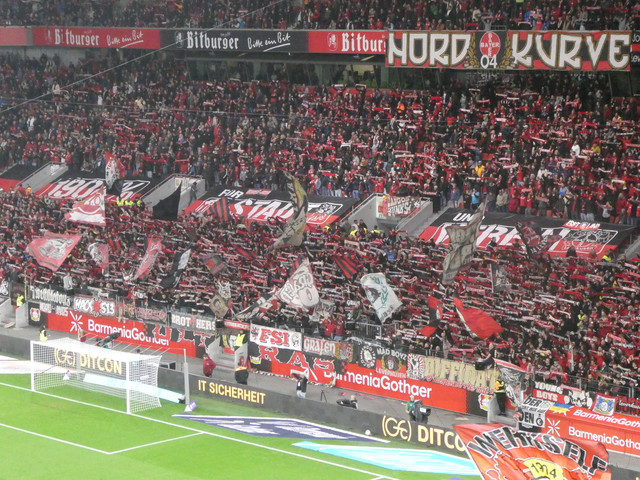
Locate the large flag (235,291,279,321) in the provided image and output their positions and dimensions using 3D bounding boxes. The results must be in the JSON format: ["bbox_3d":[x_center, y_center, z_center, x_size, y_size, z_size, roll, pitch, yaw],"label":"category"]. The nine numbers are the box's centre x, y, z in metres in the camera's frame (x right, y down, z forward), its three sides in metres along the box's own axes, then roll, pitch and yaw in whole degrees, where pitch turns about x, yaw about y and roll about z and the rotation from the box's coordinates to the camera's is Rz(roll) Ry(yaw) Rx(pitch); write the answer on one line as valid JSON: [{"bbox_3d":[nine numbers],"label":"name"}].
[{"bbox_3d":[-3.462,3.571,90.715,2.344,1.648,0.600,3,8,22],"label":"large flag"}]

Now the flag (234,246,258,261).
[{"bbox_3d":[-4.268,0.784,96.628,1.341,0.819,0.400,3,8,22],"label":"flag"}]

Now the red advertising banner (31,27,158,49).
[{"bbox_3d":[-17.824,-16.126,132.707,16.000,1.500,0.150,7,10,44],"label":"red advertising banner"}]

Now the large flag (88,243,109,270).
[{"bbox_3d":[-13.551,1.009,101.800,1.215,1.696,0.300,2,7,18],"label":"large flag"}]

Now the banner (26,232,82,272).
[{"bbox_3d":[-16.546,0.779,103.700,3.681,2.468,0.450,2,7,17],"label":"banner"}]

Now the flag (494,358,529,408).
[{"bbox_3d":[8.965,6.718,77.900,1.600,2.300,0.450,2,7,16],"label":"flag"}]

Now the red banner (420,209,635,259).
[{"bbox_3d":[11.172,-0.331,91.178,12.765,0.250,3.197,7,37,43],"label":"red banner"}]

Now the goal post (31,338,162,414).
[{"bbox_3d":[-11.116,6.620,82.624,7.560,2.500,2.100,7,10,44],"label":"goal post"}]

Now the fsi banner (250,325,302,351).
[{"bbox_3d":[-2.355,5.217,88.850,3.903,0.942,0.080,7,10,43],"label":"fsi banner"}]

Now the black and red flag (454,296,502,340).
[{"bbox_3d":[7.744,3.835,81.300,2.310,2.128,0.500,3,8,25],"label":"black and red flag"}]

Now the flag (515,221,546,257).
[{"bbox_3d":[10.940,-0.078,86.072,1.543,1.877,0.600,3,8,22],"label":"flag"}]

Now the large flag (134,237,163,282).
[{"bbox_3d":[-10.294,1.104,99.300,1.800,2.600,0.450,1,7,6],"label":"large flag"}]

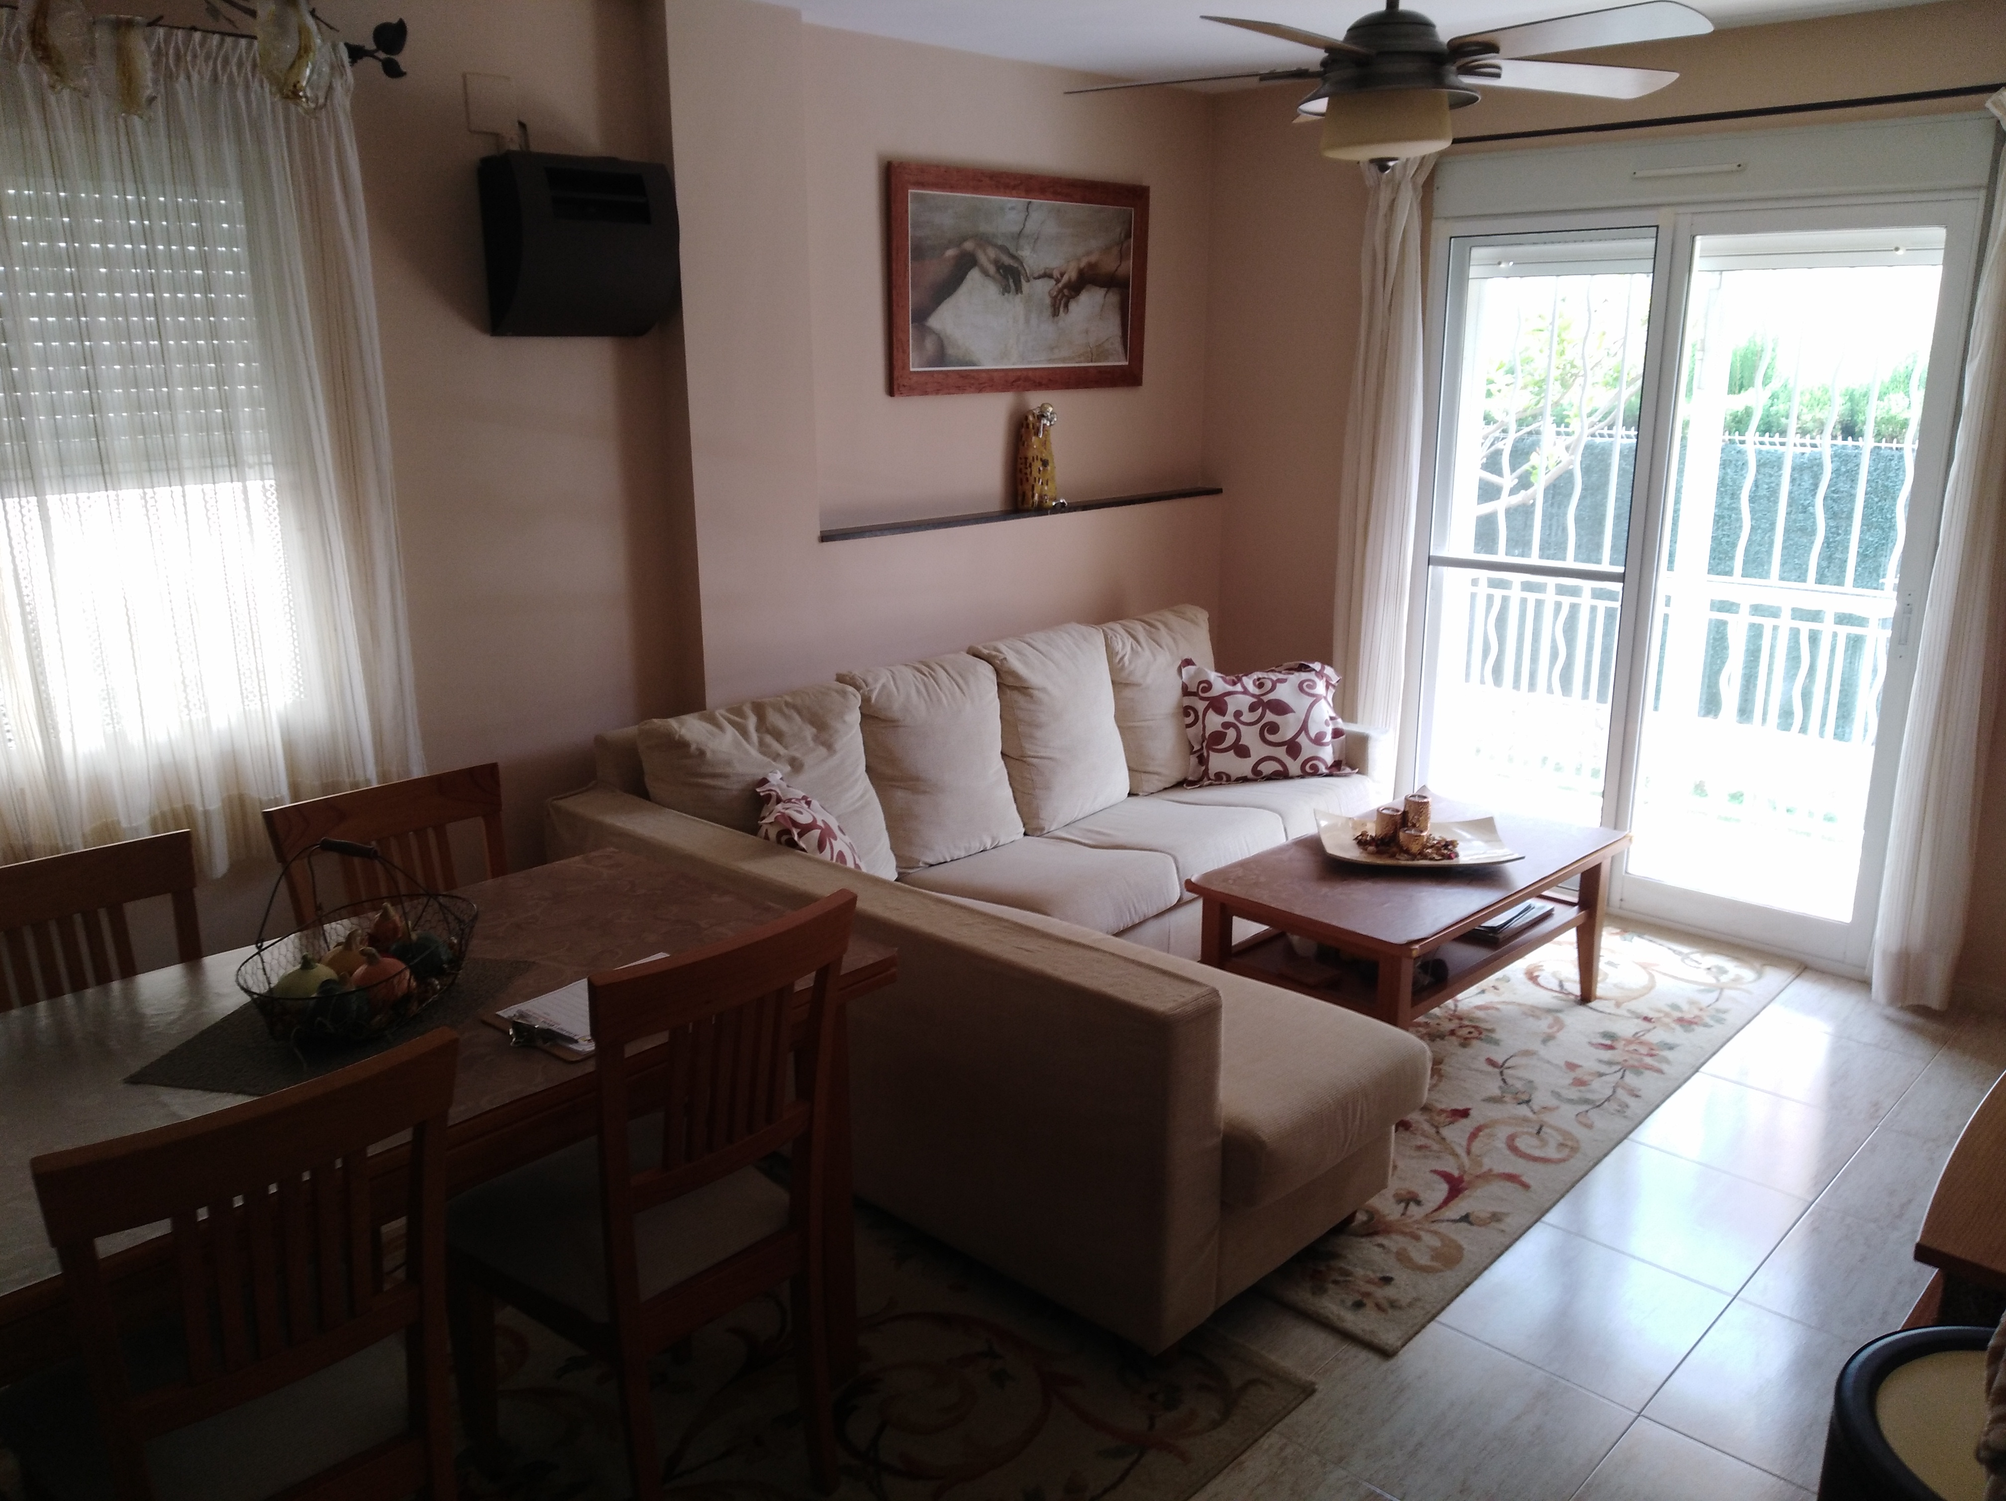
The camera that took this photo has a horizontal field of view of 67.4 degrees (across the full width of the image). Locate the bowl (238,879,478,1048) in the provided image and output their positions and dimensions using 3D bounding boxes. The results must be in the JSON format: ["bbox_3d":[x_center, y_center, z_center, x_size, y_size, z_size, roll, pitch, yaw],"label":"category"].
[{"bbox_3d":[-0.928,0.312,2.195,0.257,0.104,0.390,2,15,11],"label":"bowl"}]

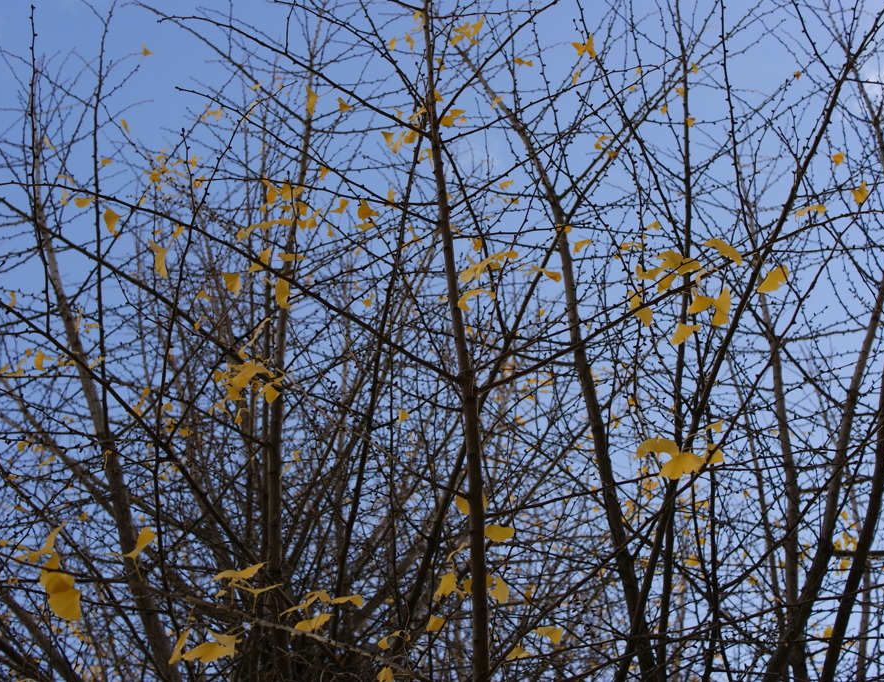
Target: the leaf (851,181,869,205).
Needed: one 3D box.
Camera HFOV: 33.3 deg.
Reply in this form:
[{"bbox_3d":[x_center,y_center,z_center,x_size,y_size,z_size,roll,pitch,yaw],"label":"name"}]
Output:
[{"bbox_3d":[0.962,-0.342,3.400,0.046,0.048,0.035,-8,-26,16],"label":"leaf"}]

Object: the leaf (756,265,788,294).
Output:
[{"bbox_3d":[0.581,-0.108,2.600,0.067,0.037,0.022,-40,-6,11],"label":"leaf"}]

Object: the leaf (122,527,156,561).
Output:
[{"bbox_3d":[-0.470,0.315,2.300,0.053,0.046,0.040,5,-25,-11],"label":"leaf"}]

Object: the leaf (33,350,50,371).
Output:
[{"bbox_3d":[-0.948,0.046,3.500,0.043,0.040,0.035,7,-26,-15],"label":"leaf"}]

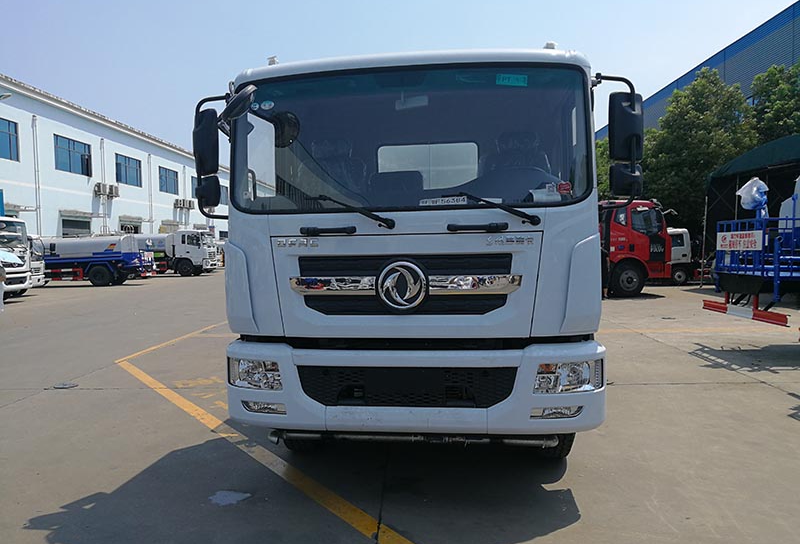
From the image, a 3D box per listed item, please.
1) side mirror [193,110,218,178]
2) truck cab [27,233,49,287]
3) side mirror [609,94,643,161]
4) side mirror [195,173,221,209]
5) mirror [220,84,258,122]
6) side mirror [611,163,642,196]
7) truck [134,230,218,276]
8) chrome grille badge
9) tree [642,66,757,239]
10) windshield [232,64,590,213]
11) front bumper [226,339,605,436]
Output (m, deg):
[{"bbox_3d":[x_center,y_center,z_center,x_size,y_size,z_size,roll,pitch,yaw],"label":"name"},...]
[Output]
[{"bbox_3d":[-1.247,-0.830,4.000,0.180,0.430,0.100,1,3,27],"label":"side mirror"},{"bbox_3d":[-15.258,-0.499,24.576,1.700,2.000,2.000,-1,3,7],"label":"truck cab"},{"bbox_3d":[1.384,-0.887,3.830,0.200,0.420,0.110,-1,3,-5],"label":"side mirror"},{"bbox_3d":[-1.234,-0.516,4.000,0.180,0.210,0.100,1,3,27],"label":"side mirror"},{"bbox_3d":[-1.002,-1.045,3.870,0.220,0.240,0.100,3,-36,51],"label":"mirror"},{"bbox_3d":[1.390,-0.568,3.830,0.190,0.200,0.110,-1,3,-5],"label":"side mirror"},{"bbox_3d":[-15.119,-1.211,37.141,7.600,2.750,2.400,-1,3,2],"label":"truck"},{"bbox_3d":[0.017,0.080,3.686,0.290,0.290,0.050,-1,3,5],"label":"chrome grille badge"},{"bbox_3d":[12.534,-4.096,26.001,5.300,8.700,5.300,-1,3,0],"label":"tree"},{"bbox_3d":[0.049,-0.806,3.859,2.200,0.930,0.200,-1,-8,5],"label":"windshield"},{"bbox_3d":[0.069,0.682,3.883,2.320,0.575,0.420,-1,3,5],"label":"front bumper"}]

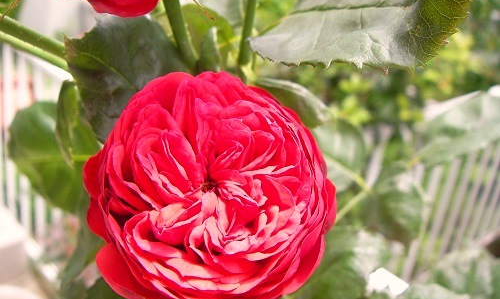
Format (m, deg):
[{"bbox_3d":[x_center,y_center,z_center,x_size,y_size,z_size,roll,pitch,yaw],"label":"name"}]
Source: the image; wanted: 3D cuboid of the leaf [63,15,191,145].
[{"bbox_3d":[-0.058,-0.032,0.262,0.068,0.060,0.020,29,-17,13],"label":"leaf"}]

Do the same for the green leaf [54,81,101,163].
[{"bbox_3d":[-0.088,-0.013,0.285,0.023,0.045,0.018,4,-11,13],"label":"green leaf"}]

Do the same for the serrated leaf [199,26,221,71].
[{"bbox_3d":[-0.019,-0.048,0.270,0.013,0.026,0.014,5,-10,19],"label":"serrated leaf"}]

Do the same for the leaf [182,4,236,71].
[{"bbox_3d":[-0.022,-0.058,0.290,0.034,0.037,0.016,6,-15,-4],"label":"leaf"}]

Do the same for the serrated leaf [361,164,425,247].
[{"bbox_3d":[0.093,0.036,0.355,0.041,0.050,0.022,12,-23,-5],"label":"serrated leaf"}]

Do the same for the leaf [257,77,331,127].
[{"bbox_3d":[0.023,-0.025,0.285,0.042,0.022,0.022,26,68,1],"label":"leaf"}]

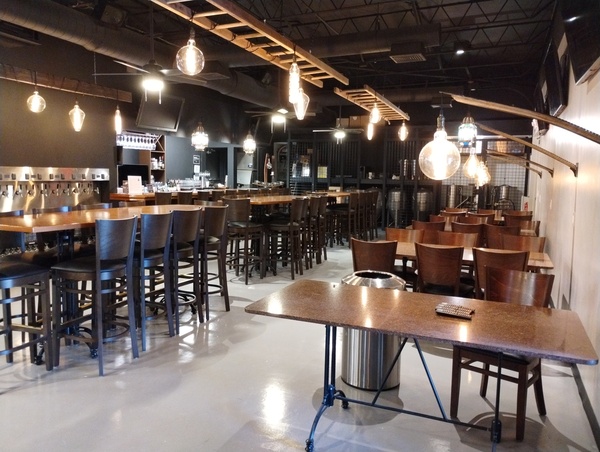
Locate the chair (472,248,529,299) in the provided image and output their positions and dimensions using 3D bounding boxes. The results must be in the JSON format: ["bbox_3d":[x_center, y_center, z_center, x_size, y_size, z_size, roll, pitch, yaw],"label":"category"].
[{"bbox_3d":[1.734,0.610,4.215,0.433,0.855,0.490,4,6,26],"label":"chair"}]

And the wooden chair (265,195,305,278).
[{"bbox_3d":[-0.211,0.168,7.029,0.504,1.126,0.433,3,6,23],"label":"wooden chair"}]

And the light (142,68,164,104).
[{"bbox_3d":[-1.688,-1.607,5.600,0.250,0.410,0.250,3,6,23],"label":"light"}]

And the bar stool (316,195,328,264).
[{"bbox_3d":[0.207,0.042,8.373,0.504,1.126,0.433,3,6,23],"label":"bar stool"}]

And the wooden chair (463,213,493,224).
[{"bbox_3d":[3.099,0.207,8.317,0.430,0.865,0.470,3,6,23],"label":"wooden chair"}]

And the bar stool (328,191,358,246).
[{"bbox_3d":[0.920,-0.126,10.191,0.504,1.126,0.433,3,6,23],"label":"bar stool"}]

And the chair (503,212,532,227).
[{"bbox_3d":[3.635,0.229,8.158,0.430,0.865,0.470,3,6,23],"label":"chair"}]

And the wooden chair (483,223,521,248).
[{"bbox_3d":[2.575,0.409,6.233,0.430,0.865,0.470,3,6,23],"label":"wooden chair"}]

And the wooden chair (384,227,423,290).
[{"bbox_3d":[1.112,0.482,5.422,0.433,0.855,0.490,3,6,23],"label":"wooden chair"}]

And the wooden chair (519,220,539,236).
[{"bbox_3d":[3.189,0.361,6.973,0.433,0.855,0.490,3,6,25],"label":"wooden chair"}]

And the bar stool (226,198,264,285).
[{"bbox_3d":[-0.786,0.193,6.684,0.433,1.126,0.504,3,6,23],"label":"bar stool"}]

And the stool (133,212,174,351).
[{"bbox_3d":[-1.383,0.431,4.168,0.504,1.126,0.433,3,6,23],"label":"stool"}]

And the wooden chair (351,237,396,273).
[{"bbox_3d":[0.744,0.543,4.669,0.430,0.865,0.470,3,6,21],"label":"wooden chair"}]

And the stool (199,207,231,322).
[{"bbox_3d":[-1.032,0.356,5.041,0.490,1.118,0.430,3,6,23],"label":"stool"}]

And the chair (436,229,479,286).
[{"bbox_3d":[1.595,0.518,5.025,0.430,0.865,0.470,3,6,23],"label":"chair"}]

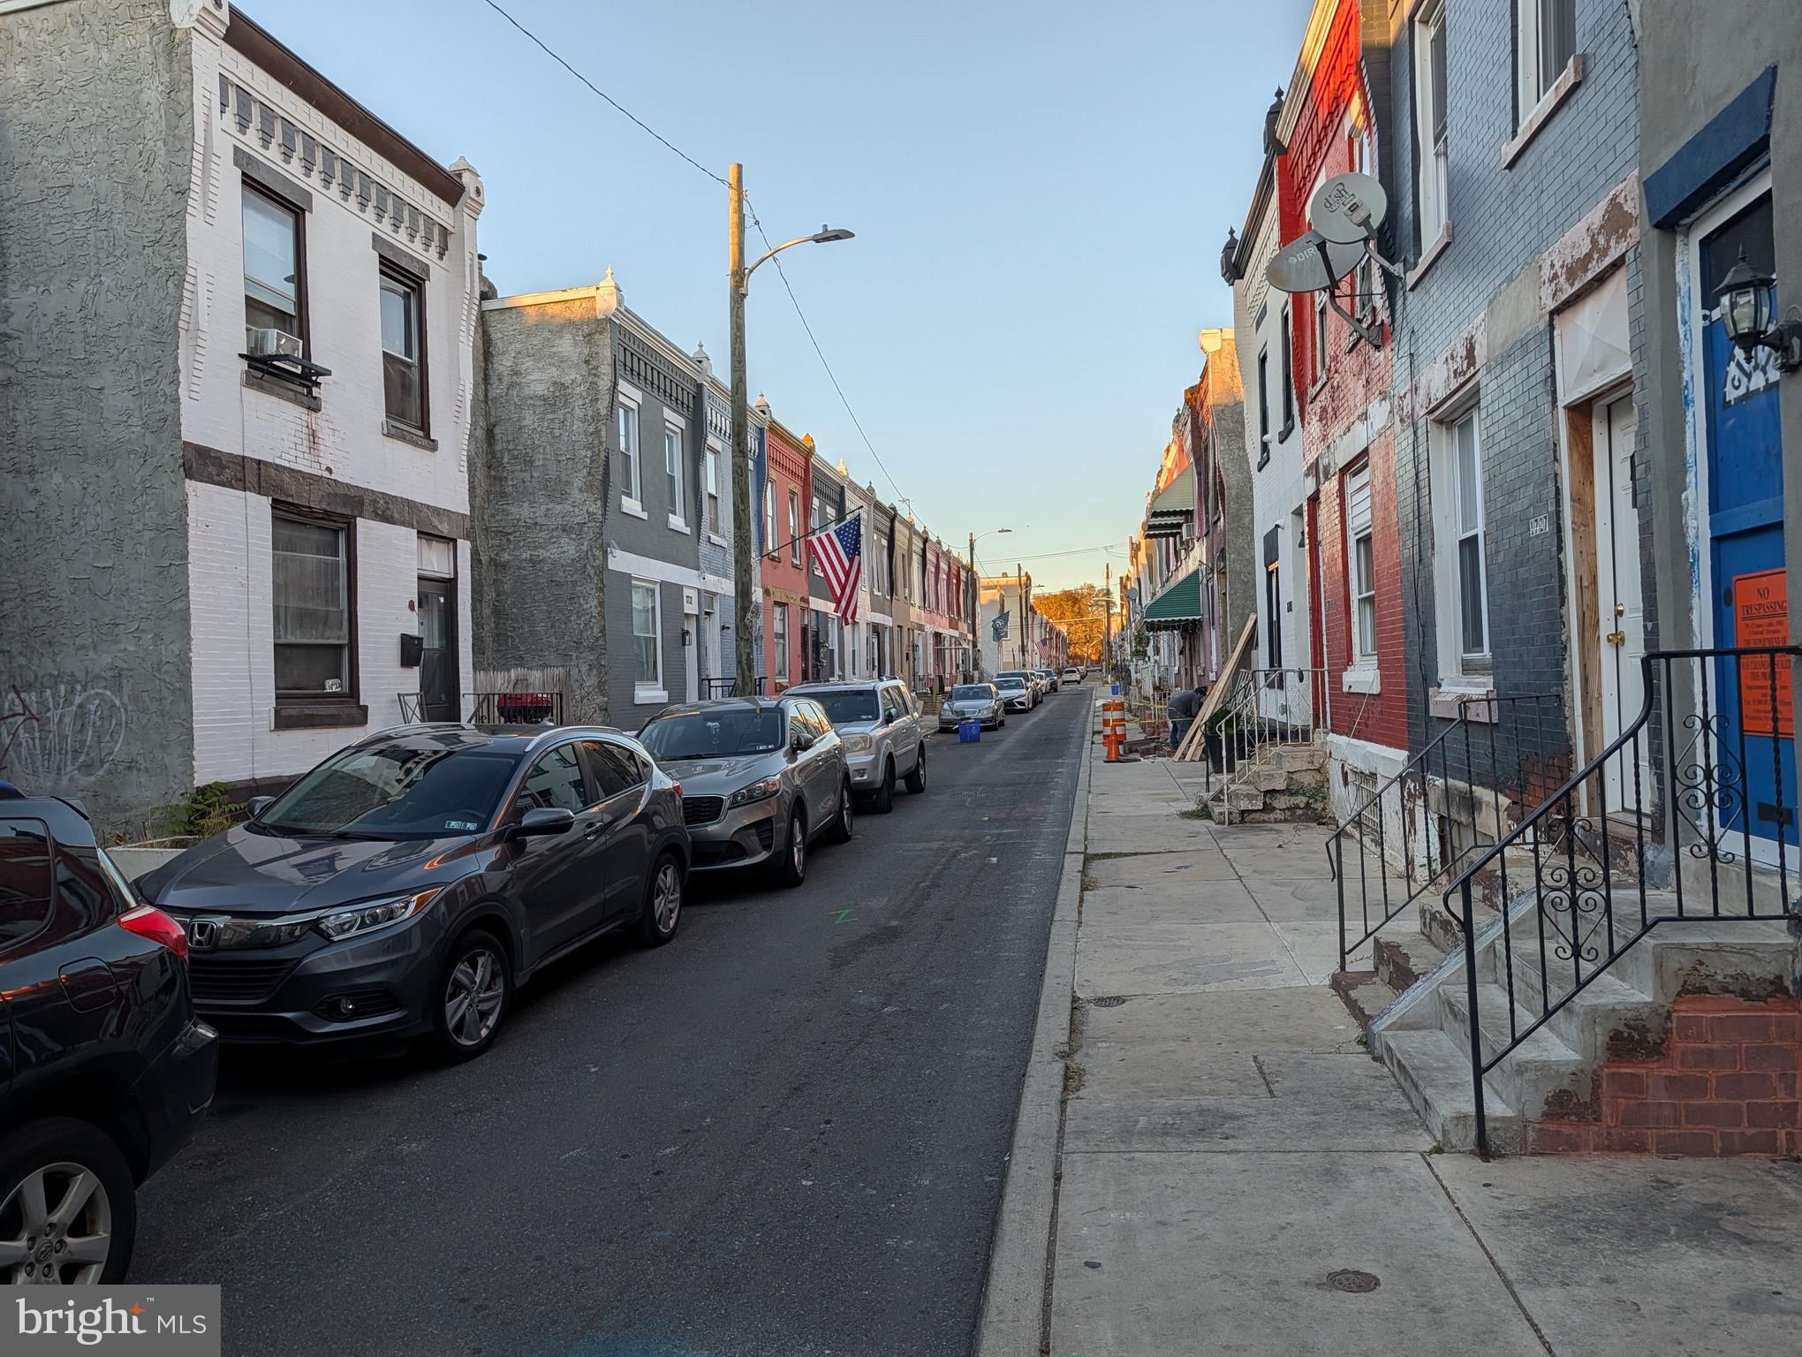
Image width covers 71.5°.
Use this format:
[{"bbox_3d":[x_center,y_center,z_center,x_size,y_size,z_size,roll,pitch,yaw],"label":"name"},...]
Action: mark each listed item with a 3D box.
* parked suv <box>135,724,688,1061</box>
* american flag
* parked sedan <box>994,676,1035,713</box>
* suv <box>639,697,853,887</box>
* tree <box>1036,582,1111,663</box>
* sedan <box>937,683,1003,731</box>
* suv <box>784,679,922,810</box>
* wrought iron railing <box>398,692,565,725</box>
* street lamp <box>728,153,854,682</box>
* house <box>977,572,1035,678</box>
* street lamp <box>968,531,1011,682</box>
[{"bbox_3d":[-2.768,1.113,7.593,1.790,1.610,4.330,-2,0,10],"label":"parked suv"},{"bbox_3d":[-0.984,-1.664,18.600,0.870,1.660,0.250,-2,0,9],"label":"american flag"},{"bbox_3d":[4.836,0.778,56.048,1.840,1.450,4.880,-2,0,9],"label":"parked sedan"},{"bbox_3d":[-1.665,1.020,12.712,1.890,1.690,4.780,-2,0,8],"label":"suv"},{"bbox_3d":[38.276,-12.130,280.000,16.500,18.500,16.000,-2,0,9],"label":"tree"},{"bbox_3d":[2.353,0.906,40.993,1.820,1.460,4.800,-2,0,9],"label":"sedan"},{"bbox_3d":[-0.857,0.904,18.434,1.990,1.830,4.850,-2,0,9],"label":"suv"},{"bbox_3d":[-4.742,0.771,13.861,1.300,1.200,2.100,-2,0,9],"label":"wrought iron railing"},{"bbox_3d":[-1.502,-3.007,18.541,2.010,9.446,0.320,-2,0,9],"label":"street lamp"},{"bbox_3d":[8.402,-4.550,126.388,9.000,11.424,5.500,-2,0,9],"label":"house"},{"bbox_3d":[4.140,-2.620,56.346,1.990,8.041,0.320,-2,0,9],"label":"street lamp"}]

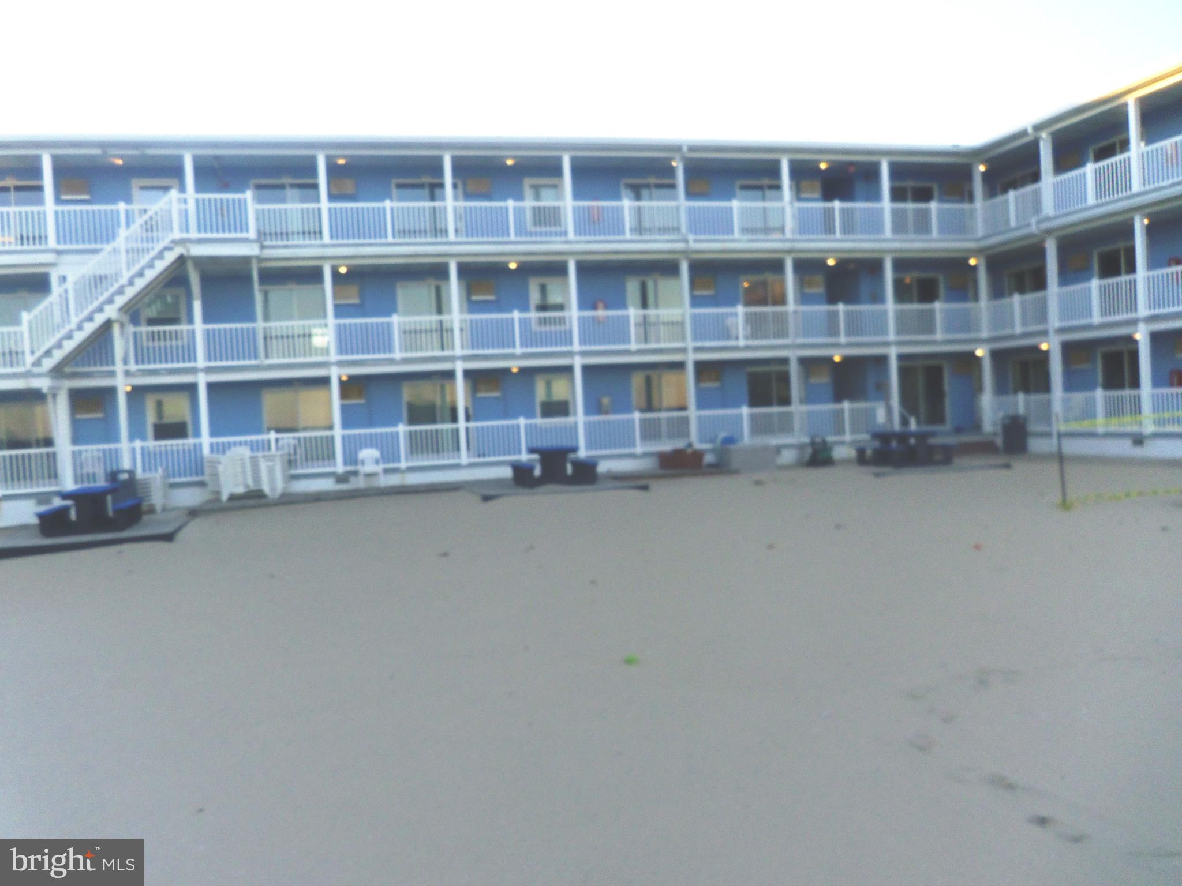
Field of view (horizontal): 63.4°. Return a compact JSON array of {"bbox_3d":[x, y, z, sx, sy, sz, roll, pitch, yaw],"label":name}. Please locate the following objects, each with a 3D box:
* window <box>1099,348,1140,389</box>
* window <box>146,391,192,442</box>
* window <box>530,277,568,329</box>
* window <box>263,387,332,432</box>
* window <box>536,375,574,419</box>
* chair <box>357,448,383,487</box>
[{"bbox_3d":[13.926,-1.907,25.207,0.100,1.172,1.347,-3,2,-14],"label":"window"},{"bbox_3d":[-10.456,-0.621,23.669,1.019,1.293,0.100,-3,2,-14],"label":"window"},{"bbox_3d":[-1.136,-3.824,26.136,1.010,1.350,0.100,-4,3,-14],"label":"window"},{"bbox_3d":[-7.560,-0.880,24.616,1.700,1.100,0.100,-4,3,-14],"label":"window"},{"bbox_3d":[-0.990,-1.232,26.006,1.026,1.275,0.100,-3,2,-14],"label":"window"},{"bbox_3d":[-5.241,0.569,22.657,0.560,0.890,0.580,-4,3,-14],"label":"chair"}]

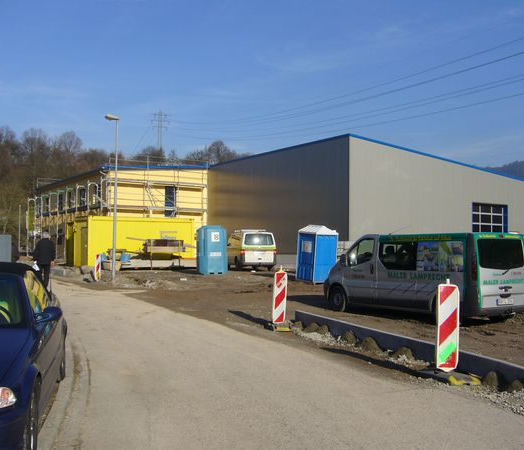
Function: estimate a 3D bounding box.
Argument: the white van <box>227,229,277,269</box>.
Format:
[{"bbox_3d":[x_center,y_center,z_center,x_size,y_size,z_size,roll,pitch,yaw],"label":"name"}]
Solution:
[{"bbox_3d":[-0.630,1.360,33.100,1.920,2.080,4.900,1,-2,-13],"label":"white van"}]

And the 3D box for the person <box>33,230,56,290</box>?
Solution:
[{"bbox_3d":[-6.500,1.075,18.200,0.620,1.770,0.450,1,-2,-12],"label":"person"}]

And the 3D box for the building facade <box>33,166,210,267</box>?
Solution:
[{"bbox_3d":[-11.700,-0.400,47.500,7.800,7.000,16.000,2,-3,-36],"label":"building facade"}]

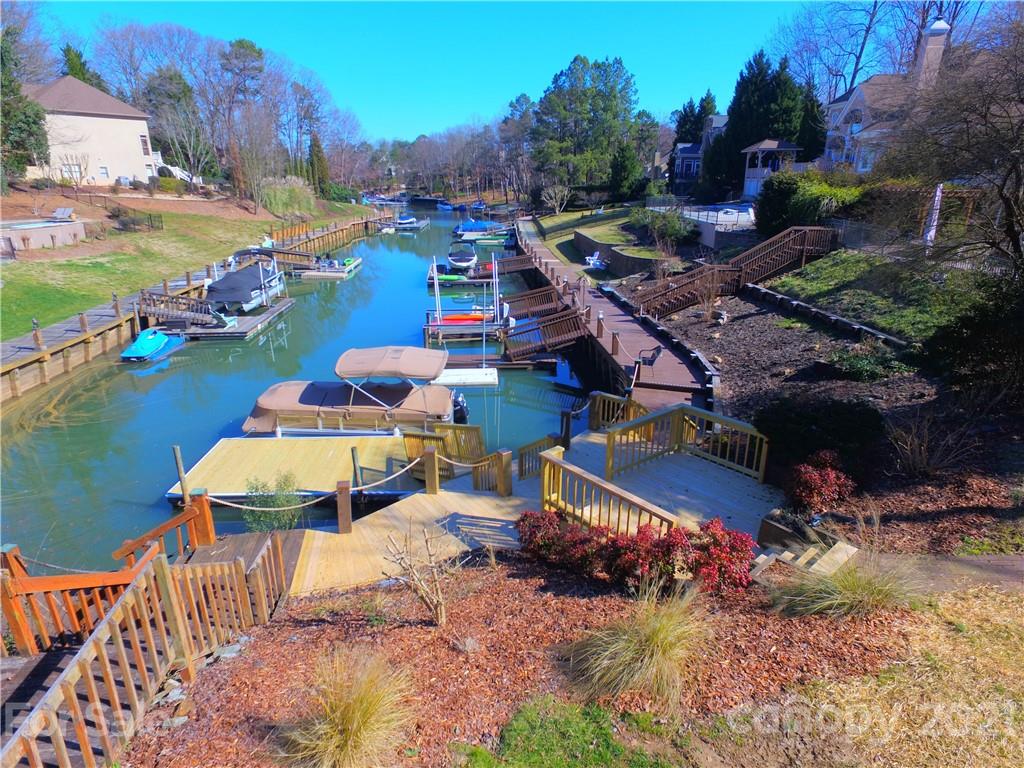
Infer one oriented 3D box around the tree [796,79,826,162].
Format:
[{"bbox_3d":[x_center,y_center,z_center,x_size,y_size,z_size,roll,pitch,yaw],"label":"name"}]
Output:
[{"bbox_3d":[31.196,-26.926,61.622,3.900,9.000,3.900,8,21,23],"label":"tree"}]

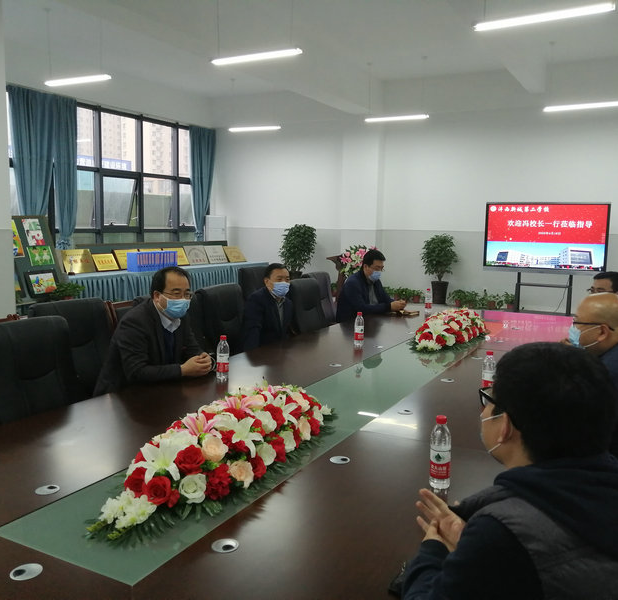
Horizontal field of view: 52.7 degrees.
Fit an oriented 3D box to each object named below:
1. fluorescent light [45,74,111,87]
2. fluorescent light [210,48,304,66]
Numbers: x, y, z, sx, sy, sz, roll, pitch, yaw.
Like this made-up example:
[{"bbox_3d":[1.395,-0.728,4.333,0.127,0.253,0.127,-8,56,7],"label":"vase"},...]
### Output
[{"bbox_3d":[-3.135,-2.979,8.468,1.220,0.070,0.110,4,8,28],"label":"fluorescent light"},{"bbox_3d":[-0.588,-2.785,7.138,1.220,0.070,0.110,4,8,28],"label":"fluorescent light"}]

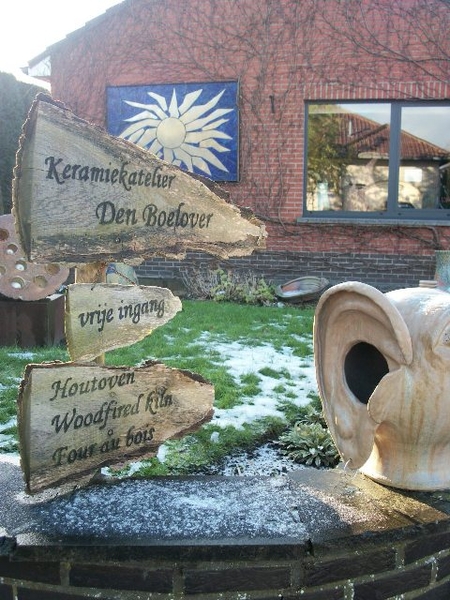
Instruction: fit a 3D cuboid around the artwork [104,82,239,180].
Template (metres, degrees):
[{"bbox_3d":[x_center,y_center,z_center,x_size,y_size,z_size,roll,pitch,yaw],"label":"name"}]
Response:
[{"bbox_3d":[-0.727,-2.278,9.450,1.888,1.333,0.050,3,10,14],"label":"artwork"}]

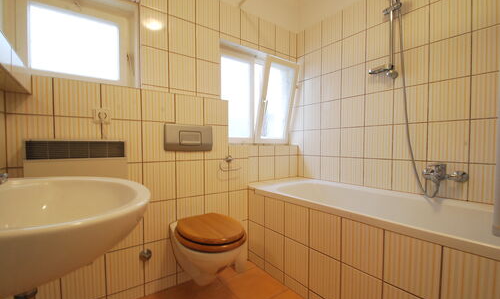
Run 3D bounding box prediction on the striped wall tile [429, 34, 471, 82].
[{"bbox_3d":[1.219,-0.552,1.275,0.010,0.250,0.200,-1,2,-36],"label":"striped wall tile"}]

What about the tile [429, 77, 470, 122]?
[{"bbox_3d":[1.217,-0.301,1.275,0.010,0.250,0.200,-1,2,-38],"label":"tile"}]

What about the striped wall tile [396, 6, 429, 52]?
[{"bbox_3d":[1.087,-0.801,1.411,0.010,0.249,0.191,-1,2,-39],"label":"striped wall tile"}]

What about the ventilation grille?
[{"bbox_3d":[-0.829,0.001,1.017,0.370,0.083,0.020,-1,2,-35],"label":"ventilation grille"}]

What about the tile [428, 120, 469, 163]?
[{"bbox_3d":[1.217,-0.049,1.282,0.010,0.250,0.200,-1,2,-38],"label":"tile"}]

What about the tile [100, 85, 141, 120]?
[{"bbox_3d":[-0.745,-0.269,1.216,0.200,0.190,0.010,-1,2,-36],"label":"tile"}]

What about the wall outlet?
[{"bbox_3d":[-0.810,-0.182,1.145,0.080,0.080,0.030,-1,2,-36],"label":"wall outlet"}]

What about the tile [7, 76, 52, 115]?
[{"bbox_3d":[-1.057,-0.263,1.006,0.162,0.189,0.010,-1,2,-32],"label":"tile"}]

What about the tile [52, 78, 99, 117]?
[{"bbox_3d":[-0.924,-0.271,1.124,0.195,0.194,0.010,-1,2,-32],"label":"tile"}]

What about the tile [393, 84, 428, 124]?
[{"bbox_3d":[1.118,-0.310,1.458,0.010,0.254,0.195,-1,2,-39],"label":"tile"}]

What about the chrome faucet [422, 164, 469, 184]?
[{"bbox_3d":[1.162,0.145,1.243,0.140,0.095,0.200,-1,2,-36],"label":"chrome faucet"}]

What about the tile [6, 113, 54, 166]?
[{"bbox_3d":[-1.079,-0.044,1.032,0.168,0.254,0.010,-1,2,-32],"label":"tile"}]

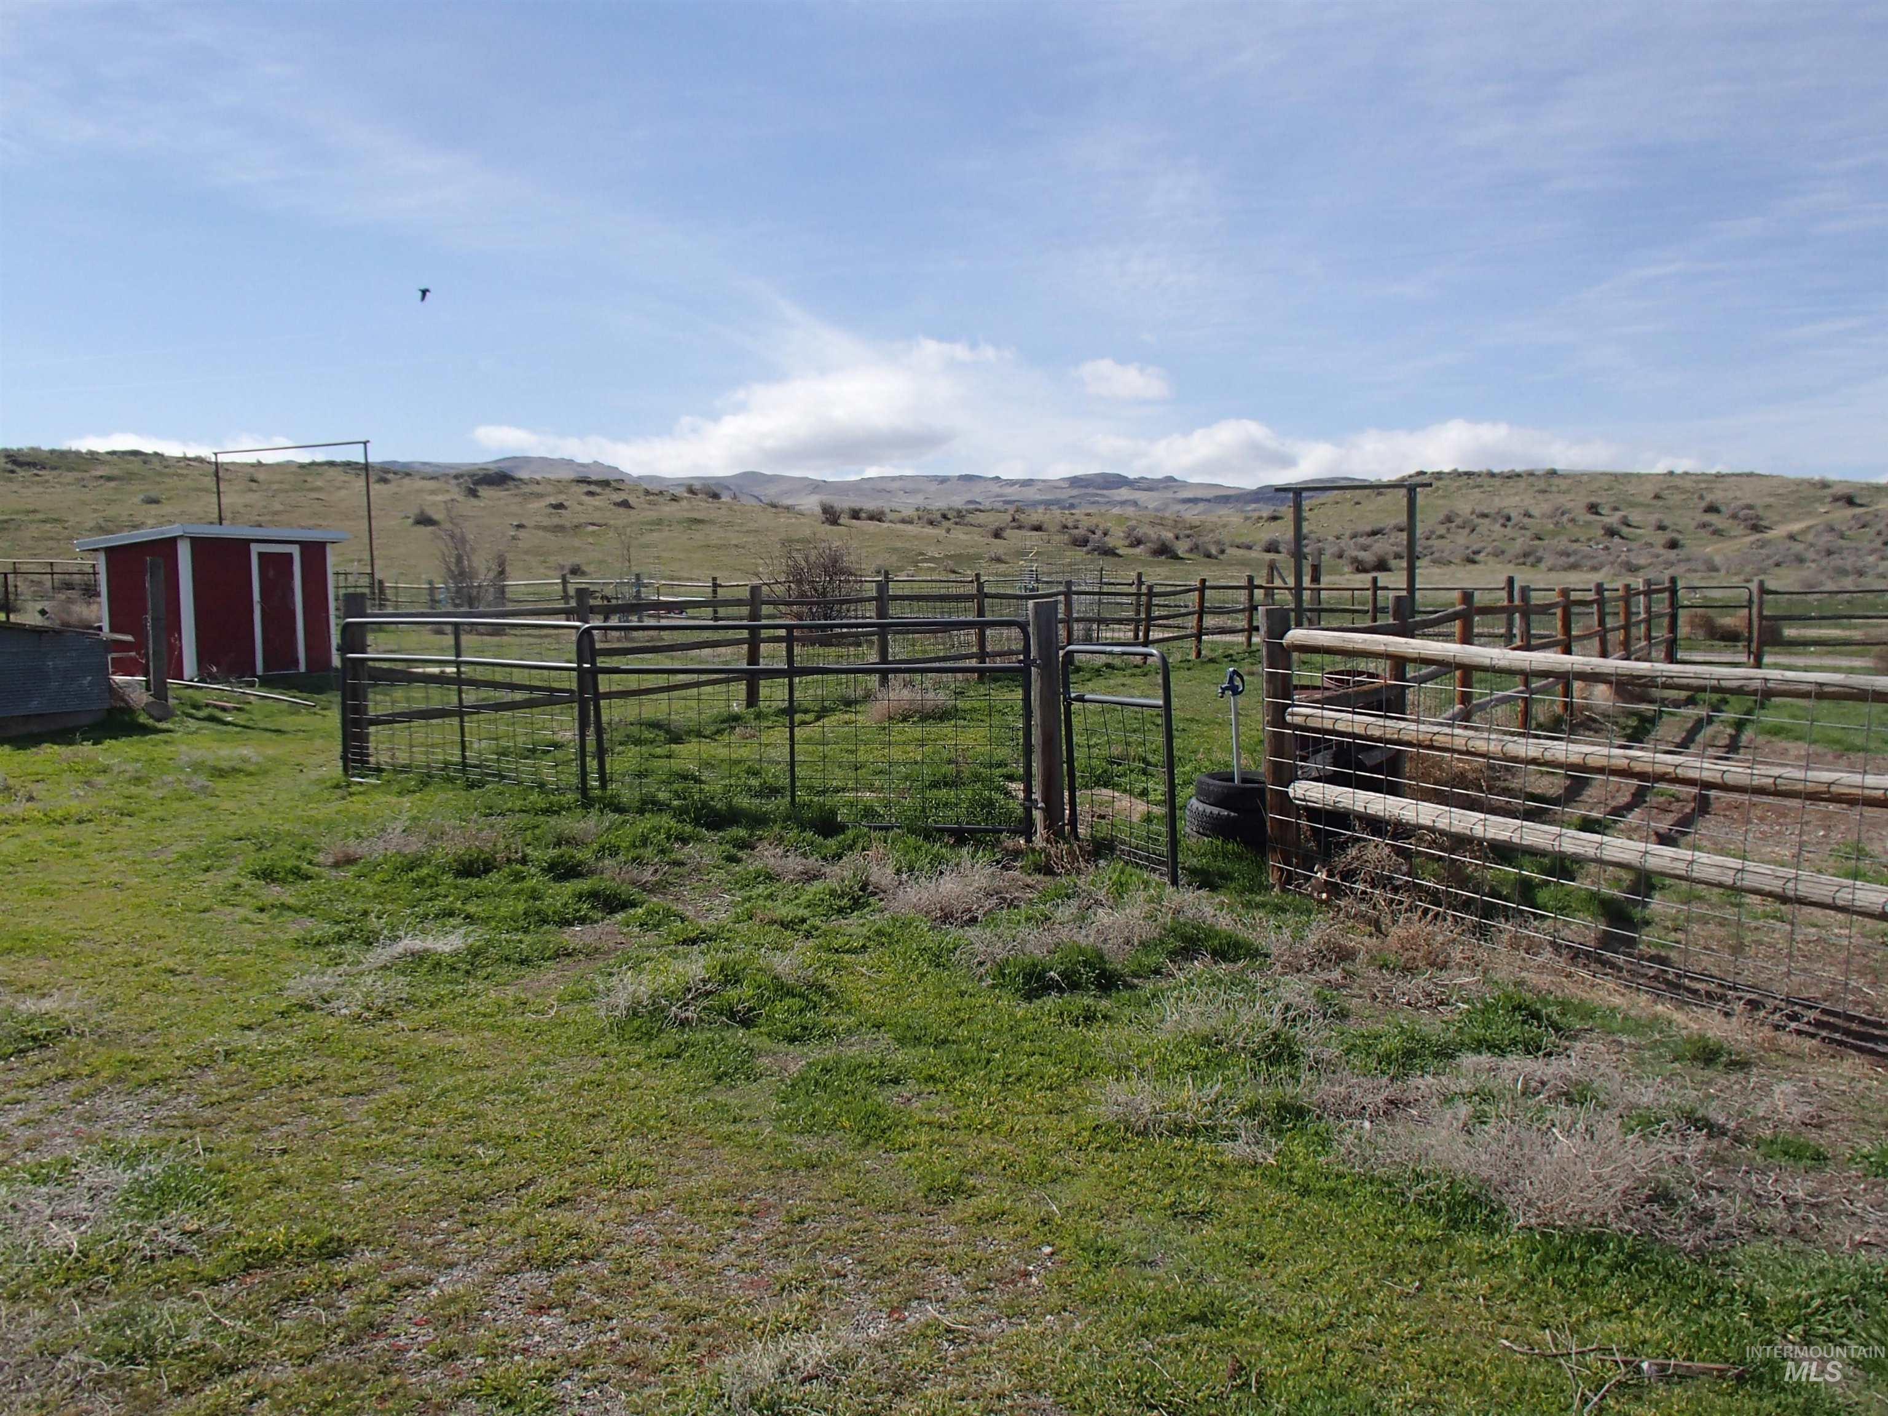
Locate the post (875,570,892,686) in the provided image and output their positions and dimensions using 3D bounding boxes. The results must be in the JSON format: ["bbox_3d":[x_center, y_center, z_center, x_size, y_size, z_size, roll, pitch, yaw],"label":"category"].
[{"bbox_3d":[-0.836,-1.013,21.093,0.150,1.530,0.150,-3,6,-30],"label":"post"}]

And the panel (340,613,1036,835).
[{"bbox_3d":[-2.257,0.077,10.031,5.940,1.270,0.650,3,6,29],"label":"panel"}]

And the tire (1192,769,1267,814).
[{"bbox_3d":[1.801,0.499,8.988,0.640,0.170,0.640,1,6,11],"label":"tire"}]

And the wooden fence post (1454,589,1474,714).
[{"bbox_3d":[4.503,-0.355,13.226,0.150,1.319,0.150,2,6,19],"label":"wooden fence post"}]

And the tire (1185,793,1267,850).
[{"bbox_3d":[1.800,0.683,9.005,0.730,0.200,0.730,1,6,11],"label":"tire"}]

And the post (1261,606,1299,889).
[{"bbox_3d":[1.703,0.214,7.750,0.155,1.440,0.155,1,5,17],"label":"post"}]

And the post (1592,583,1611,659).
[{"bbox_3d":[8.129,-0.860,18.903,0.140,1.380,0.140,2,6,23],"label":"post"}]

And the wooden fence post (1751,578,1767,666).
[{"bbox_3d":[13.425,-1.410,25.179,0.140,1.480,0.140,0,5,0],"label":"wooden fence post"}]

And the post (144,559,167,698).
[{"bbox_3d":[-10.170,-1.020,19.734,0.200,1.860,0.200,-3,6,-27],"label":"post"}]

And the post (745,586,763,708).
[{"bbox_3d":[-2.273,-0.748,18.305,0.145,1.510,0.145,5,7,45],"label":"post"}]

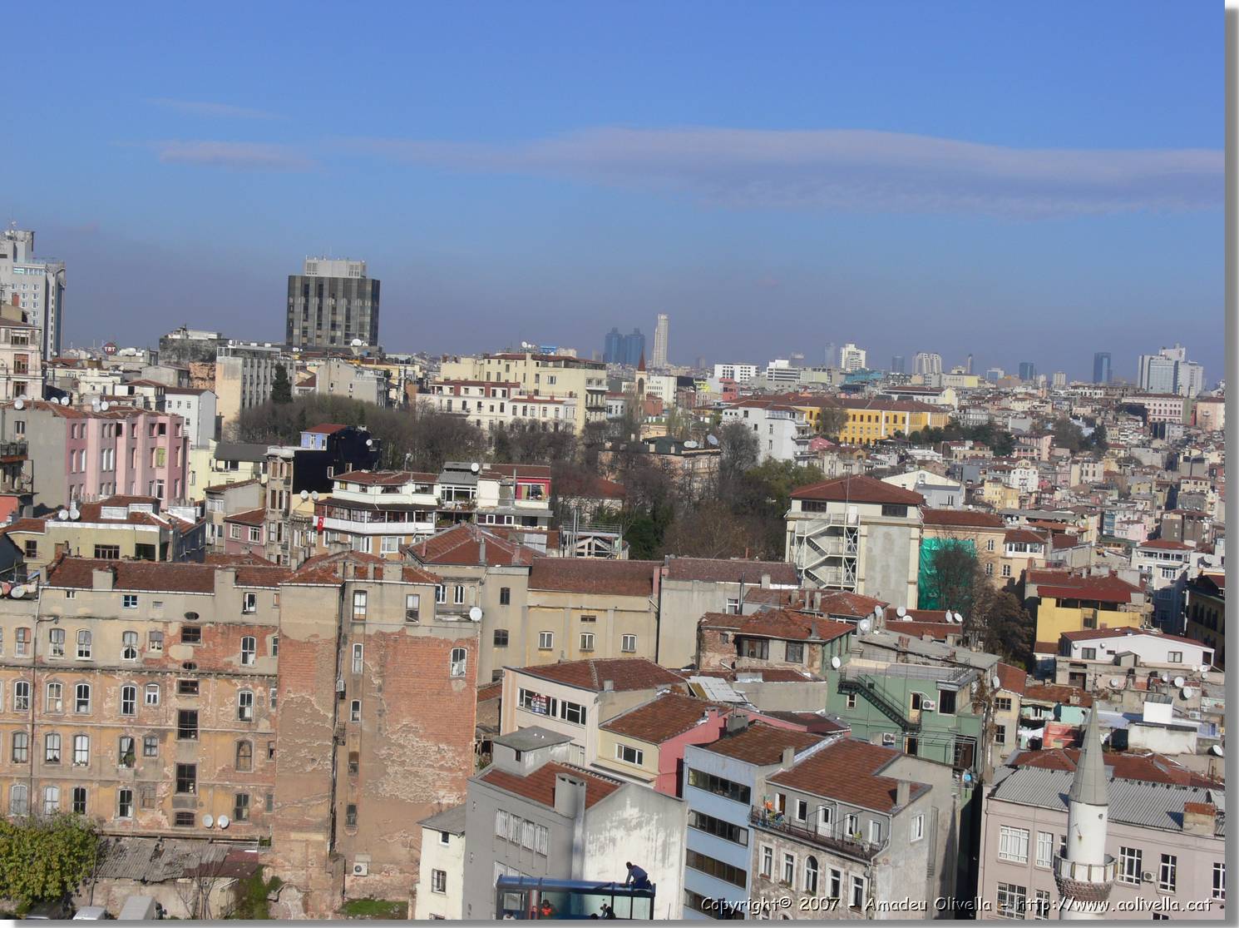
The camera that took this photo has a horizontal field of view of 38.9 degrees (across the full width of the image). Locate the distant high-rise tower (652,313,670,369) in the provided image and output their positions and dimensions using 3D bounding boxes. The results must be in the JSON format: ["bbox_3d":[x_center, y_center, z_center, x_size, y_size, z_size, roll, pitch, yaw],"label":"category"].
[{"bbox_3d":[103.460,-301.390,4403.720,35.000,148.000,33.000,3,3,1],"label":"distant high-rise tower"}]

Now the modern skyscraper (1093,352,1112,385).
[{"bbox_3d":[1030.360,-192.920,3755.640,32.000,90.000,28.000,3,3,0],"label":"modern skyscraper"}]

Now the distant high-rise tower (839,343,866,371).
[{"bbox_3d":[346.190,-152.780,2601.260,36.000,50.000,26.000,3,3,7],"label":"distant high-rise tower"}]

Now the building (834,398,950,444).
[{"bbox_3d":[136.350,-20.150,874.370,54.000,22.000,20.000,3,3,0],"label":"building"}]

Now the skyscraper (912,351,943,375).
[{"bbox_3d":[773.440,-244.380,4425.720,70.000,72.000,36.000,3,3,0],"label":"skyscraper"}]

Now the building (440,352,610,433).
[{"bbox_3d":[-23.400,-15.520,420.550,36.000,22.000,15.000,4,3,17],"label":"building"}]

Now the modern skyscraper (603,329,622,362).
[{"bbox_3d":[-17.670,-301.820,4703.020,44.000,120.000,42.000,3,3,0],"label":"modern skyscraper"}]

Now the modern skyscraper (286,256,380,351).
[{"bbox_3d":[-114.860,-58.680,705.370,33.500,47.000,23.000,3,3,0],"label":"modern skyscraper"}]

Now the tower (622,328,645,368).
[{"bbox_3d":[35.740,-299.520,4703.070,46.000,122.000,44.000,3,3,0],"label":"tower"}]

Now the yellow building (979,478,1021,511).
[{"bbox_3d":[125.450,11.310,578.790,7.800,12.500,9.600,1,3,-30],"label":"yellow building"}]

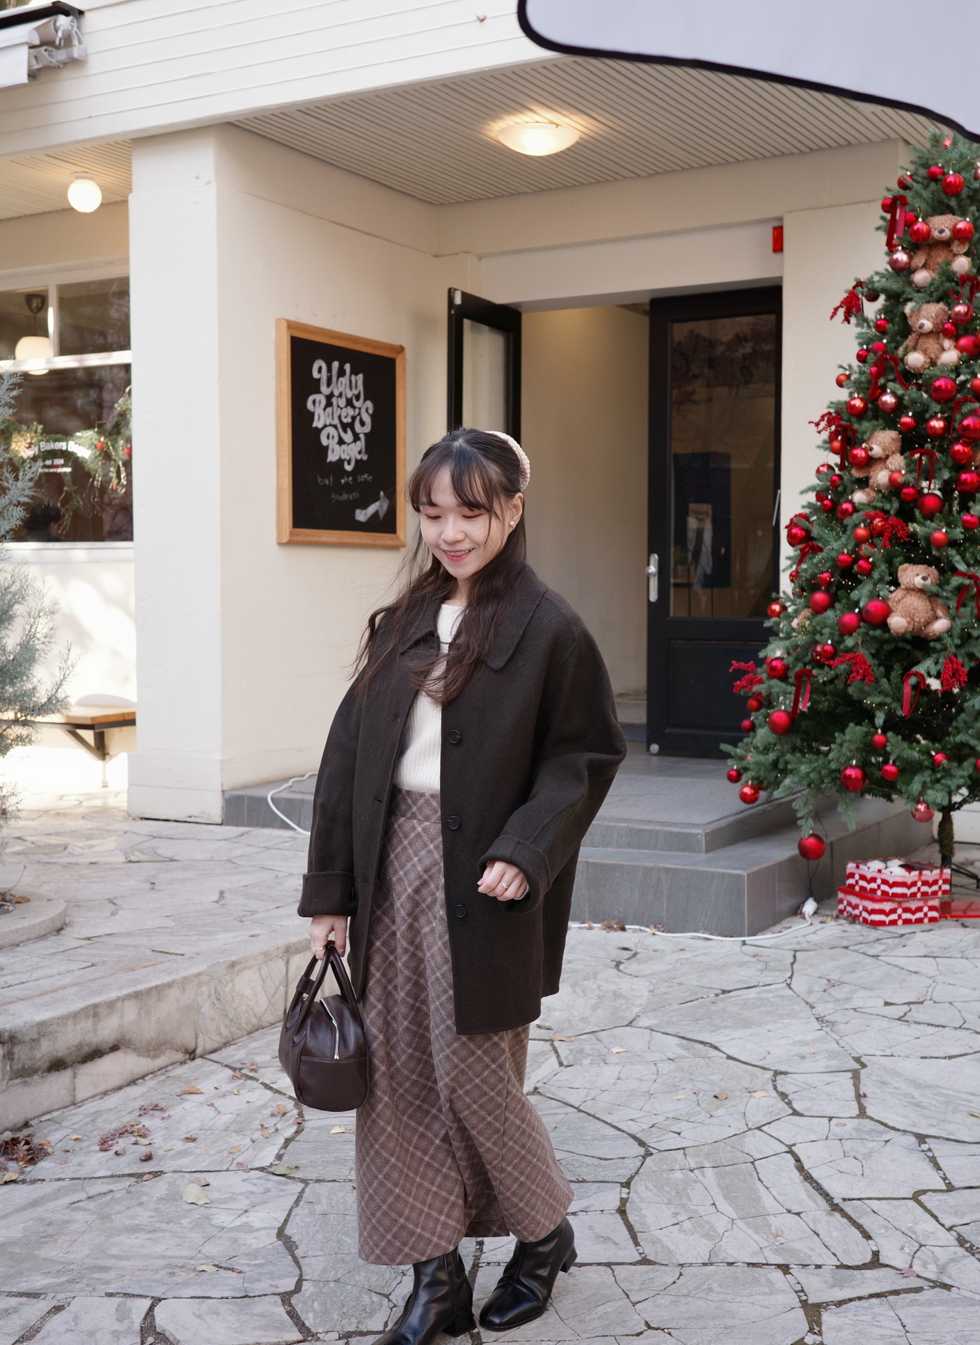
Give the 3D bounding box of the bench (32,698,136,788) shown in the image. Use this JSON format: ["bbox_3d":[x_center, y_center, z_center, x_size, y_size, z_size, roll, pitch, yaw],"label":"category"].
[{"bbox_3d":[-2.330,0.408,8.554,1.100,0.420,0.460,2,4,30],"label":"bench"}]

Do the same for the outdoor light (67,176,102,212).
[{"bbox_3d":[-2.055,-2.429,8.283,0.174,0.190,0.174,0,3,0],"label":"outdoor light"}]

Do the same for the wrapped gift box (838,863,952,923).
[{"bbox_3d":[1.503,0.813,6.105,0.285,0.205,0.270,-1,3,-19],"label":"wrapped gift box"}]

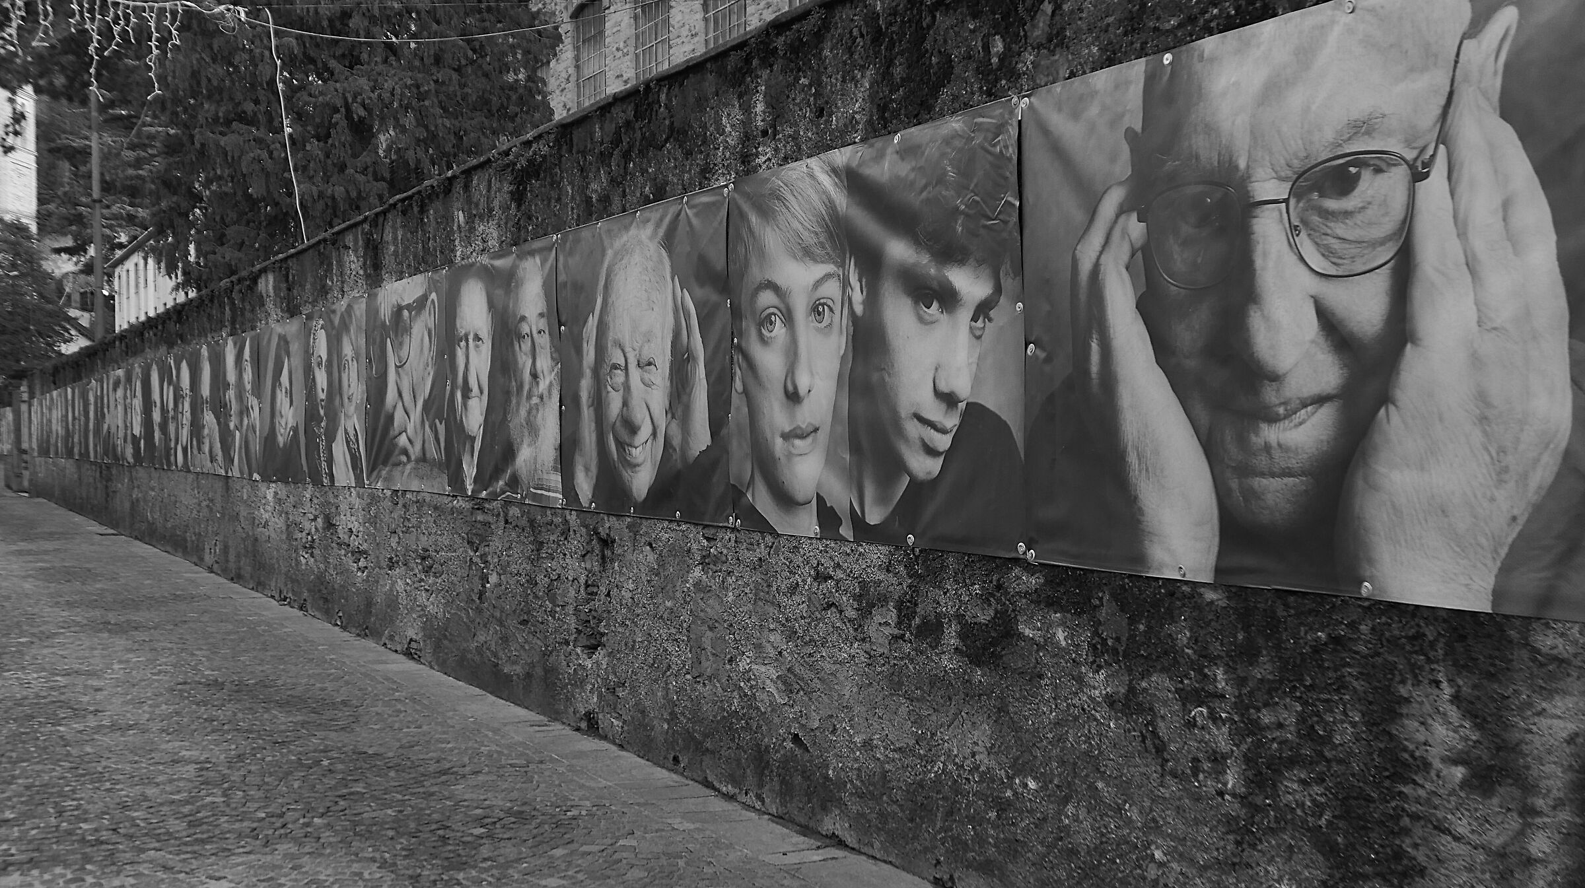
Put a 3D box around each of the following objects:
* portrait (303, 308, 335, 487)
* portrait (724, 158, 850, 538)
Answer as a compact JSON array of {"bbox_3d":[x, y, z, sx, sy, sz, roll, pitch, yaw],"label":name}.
[{"bbox_3d":[-4.121,-0.411,14.987,0.030,1.500,1.149,-1,1,-27],"label":"portrait"},{"bbox_3d":[-0.023,-0.377,7.080,0.030,1.500,1.084,-1,1,-27],"label":"portrait"}]

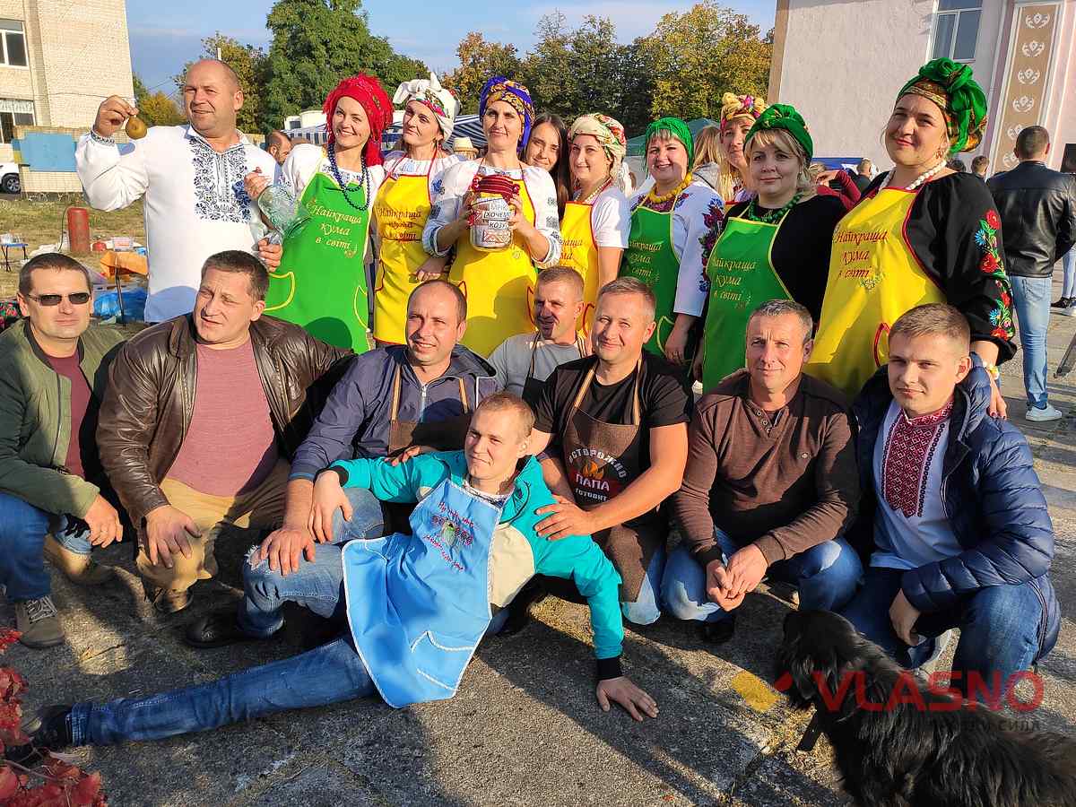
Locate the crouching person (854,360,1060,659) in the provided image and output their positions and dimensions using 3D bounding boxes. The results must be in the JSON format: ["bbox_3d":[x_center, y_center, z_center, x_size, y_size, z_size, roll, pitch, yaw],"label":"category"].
[{"bbox_3d":[1.043,0.263,2.162,0.600,1.060,0.620,10,17,29],"label":"crouching person"}]

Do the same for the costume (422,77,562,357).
[{"bbox_3d":[-0.123,-0.236,2.752,0.520,1.660,0.400,5,15,12],"label":"costume"}]

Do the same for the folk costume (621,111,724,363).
[{"bbox_3d":[0.467,-0.235,2.986,0.500,1.570,0.360,13,19,37],"label":"folk costume"}]

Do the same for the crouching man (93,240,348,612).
[{"bbox_3d":[-0.813,0.109,2.414,0.740,1.130,0.620,0,15,-8],"label":"crouching man"}]

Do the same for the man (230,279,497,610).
[{"bbox_3d":[-0.404,0.133,2.521,0.720,1.050,0.680,2,15,3],"label":"man"}]

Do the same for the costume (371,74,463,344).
[{"bbox_3d":[-0.460,-0.380,3.182,0.470,1.700,0.340,6,16,17],"label":"costume"}]

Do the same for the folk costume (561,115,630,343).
[{"bbox_3d":[0.188,-0.291,3.129,0.340,1.590,0.460,-13,21,-43],"label":"folk costume"}]

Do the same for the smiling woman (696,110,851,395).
[{"bbox_3d":[0.693,-0.103,2.492,0.500,1.580,0.350,12,18,35],"label":"smiling woman"}]

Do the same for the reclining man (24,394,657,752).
[{"bbox_3d":[-0.451,0.378,2.100,1.520,0.790,0.600,0,15,-6],"label":"reclining man"}]

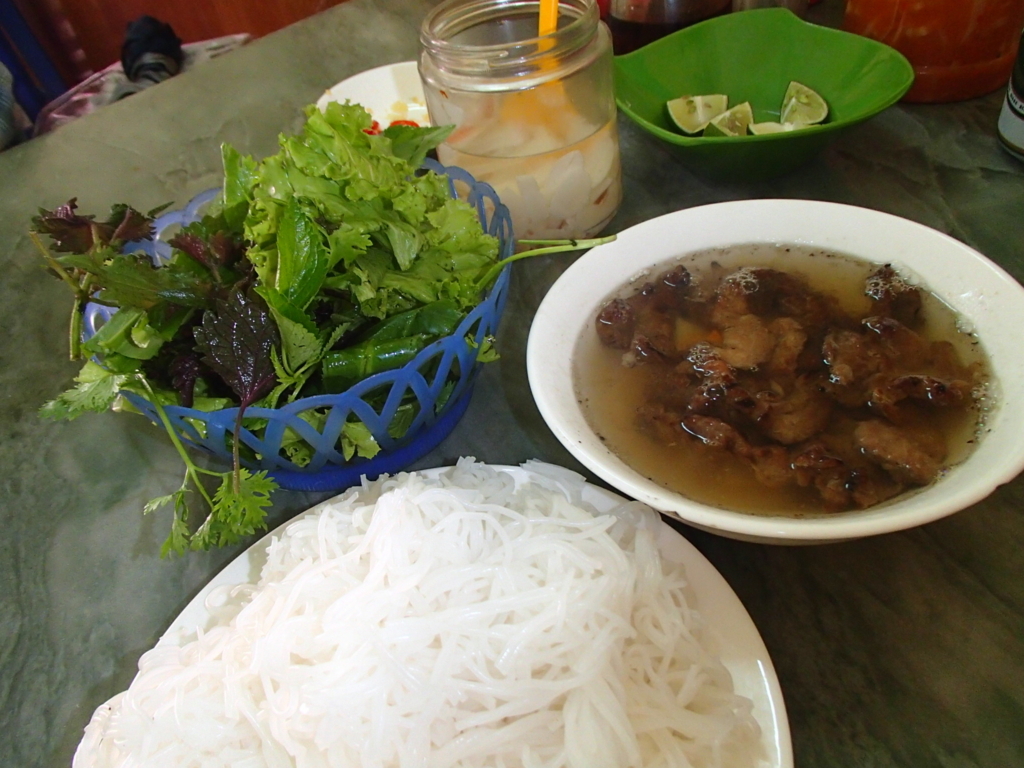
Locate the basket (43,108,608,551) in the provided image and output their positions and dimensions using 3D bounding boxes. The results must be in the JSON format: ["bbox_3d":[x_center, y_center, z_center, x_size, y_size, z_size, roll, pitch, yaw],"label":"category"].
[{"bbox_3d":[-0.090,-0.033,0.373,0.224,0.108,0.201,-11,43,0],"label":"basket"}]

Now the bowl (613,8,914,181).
[{"bbox_3d":[0.142,-0.166,0.507,0.161,0.057,0.167,-21,44,-11],"label":"bowl"}]

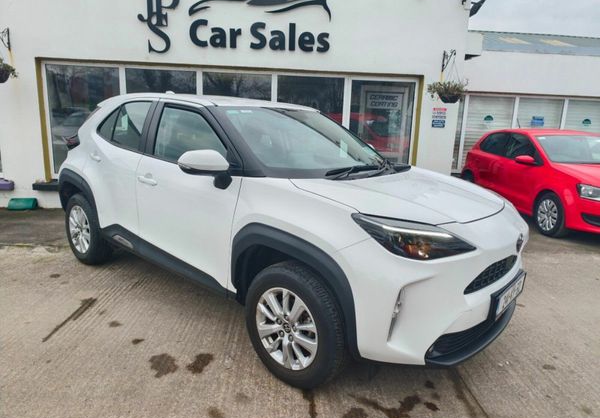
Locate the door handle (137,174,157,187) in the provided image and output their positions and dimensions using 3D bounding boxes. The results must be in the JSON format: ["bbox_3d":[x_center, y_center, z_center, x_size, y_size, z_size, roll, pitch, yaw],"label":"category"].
[{"bbox_3d":[-1.095,-0.197,2.818,0.235,0.060,0.060,13,15,38],"label":"door handle"}]

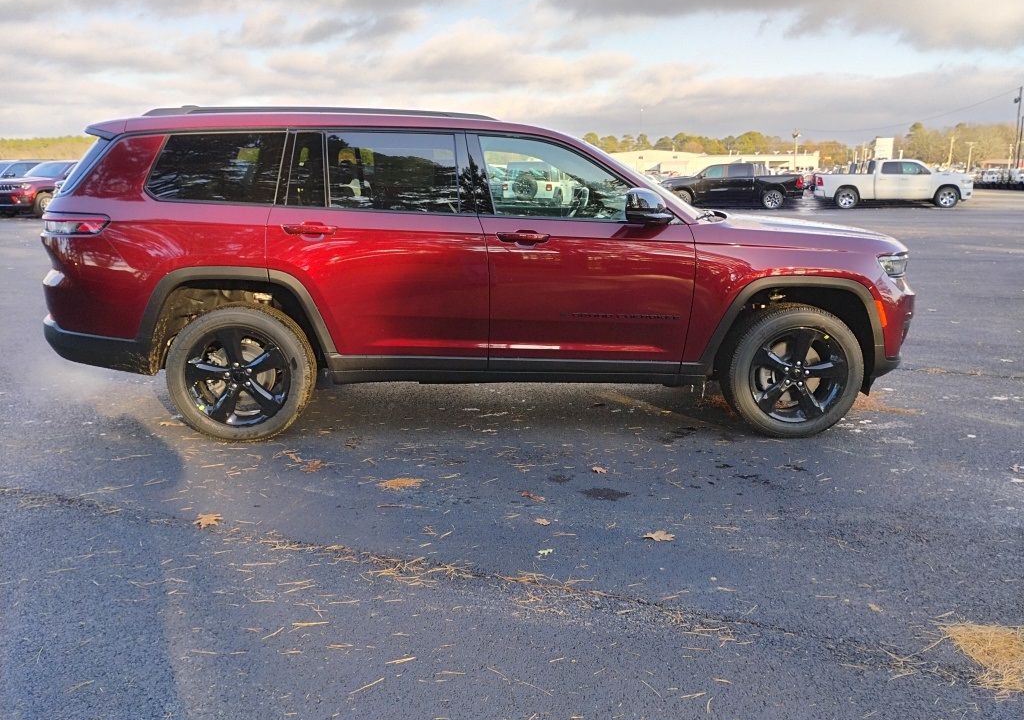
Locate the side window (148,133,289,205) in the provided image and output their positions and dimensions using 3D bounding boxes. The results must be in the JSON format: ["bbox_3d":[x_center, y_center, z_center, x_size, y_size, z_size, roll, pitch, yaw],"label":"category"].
[{"bbox_3d":[-1.529,-1.001,4.301,0.670,0.360,0.110,0,13,-4],"label":"side window"}]

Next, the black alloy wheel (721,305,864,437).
[{"bbox_3d":[1.606,0.062,4.763,0.770,0.770,0.265,0,13,-4],"label":"black alloy wheel"}]

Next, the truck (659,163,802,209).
[{"bbox_3d":[9.520,-7.620,36.200,5.920,1.970,2.080,2,13,7],"label":"truck"}]

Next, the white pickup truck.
[{"bbox_3d":[16.200,-7.520,35.350,6.140,1.970,2.080,4,13,16],"label":"white pickup truck"}]

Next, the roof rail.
[{"bbox_3d":[-1.033,-1.336,4.503,1.890,0.075,0.070,0,13,-4],"label":"roof rail"}]

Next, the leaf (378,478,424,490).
[{"bbox_3d":[-0.532,0.594,3.970,0.210,0.020,0.105,-2,13,-10],"label":"leaf"}]

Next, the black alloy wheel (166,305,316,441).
[{"bbox_3d":[-1.479,0.069,4.571,0.770,0.770,0.265,0,13,-4],"label":"black alloy wheel"}]

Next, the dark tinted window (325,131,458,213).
[{"bbox_3d":[-0.632,-1.000,4.412,0.700,0.430,0.050,0,-7,-4],"label":"dark tinted window"}]

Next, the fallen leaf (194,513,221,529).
[{"bbox_3d":[-1.299,0.684,3.537,0.122,0.020,0.115,-4,14,-21],"label":"fallen leaf"}]

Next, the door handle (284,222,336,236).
[{"bbox_3d":[-1.045,-0.674,4.276,0.268,0.066,0.060,0,13,-4],"label":"door handle"}]

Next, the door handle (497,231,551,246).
[{"bbox_3d":[0.061,-0.640,4.362,0.275,0.072,0.060,0,13,-4],"label":"door handle"}]

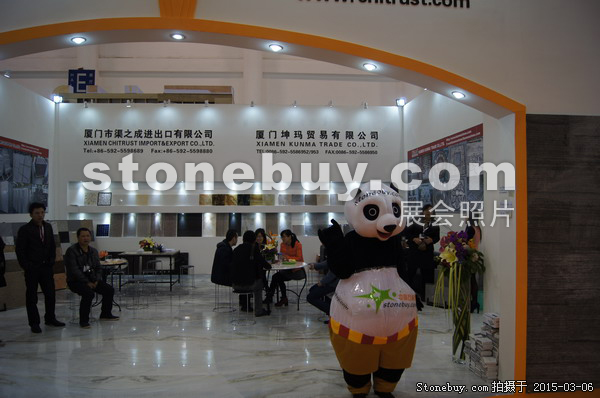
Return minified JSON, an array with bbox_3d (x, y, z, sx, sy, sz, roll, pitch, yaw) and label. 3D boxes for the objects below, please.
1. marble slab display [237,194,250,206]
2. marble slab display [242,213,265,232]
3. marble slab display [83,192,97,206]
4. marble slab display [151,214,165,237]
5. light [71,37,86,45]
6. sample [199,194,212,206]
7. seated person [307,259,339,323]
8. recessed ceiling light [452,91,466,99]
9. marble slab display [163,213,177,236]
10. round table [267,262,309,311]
[{"bbox_3d":[-1.351,0.034,10.882,0.300,0.280,0.025,0,-13,-4],"label":"marble slab display"},{"bbox_3d":[-1.116,0.619,10.898,0.600,0.580,0.025,0,-13,-4],"label":"marble slab display"},{"bbox_3d":[-5.130,0.003,11.017,0.300,0.330,0.020,0,-11,-5],"label":"marble slab display"},{"bbox_3d":[-3.533,0.644,11.138,0.300,0.590,0.020,0,-6,-5],"label":"marble slab display"},{"bbox_3d":[-1.867,-1.339,3.800,0.125,0.040,0.125,-5,-2,0],"label":"light"},{"bbox_3d":[-2.432,0.034,11.650,0.320,0.300,0.030,0,-10,-3],"label":"sample"},{"bbox_3d":[0.440,1.130,6.650,0.750,1.330,0.550,0,-2,18],"label":"seated person"},{"bbox_3d":[1.416,-0.924,4.000,0.125,0.040,0.125,20,-2,0],"label":"recessed ceiling light"},{"bbox_3d":[-3.232,0.640,11.145,0.310,0.600,0.025,0,-11,-4],"label":"marble slab display"},{"bbox_3d":[-0.273,1.428,7.248,0.800,0.710,0.800,0,-1,-4],"label":"round table"}]

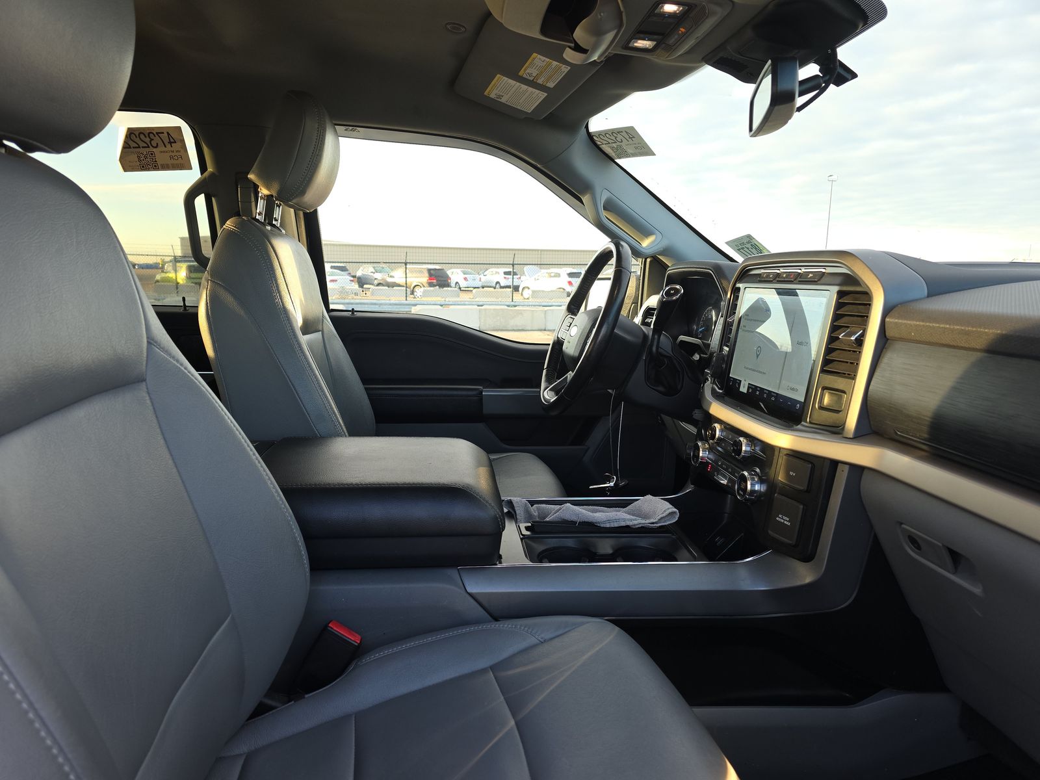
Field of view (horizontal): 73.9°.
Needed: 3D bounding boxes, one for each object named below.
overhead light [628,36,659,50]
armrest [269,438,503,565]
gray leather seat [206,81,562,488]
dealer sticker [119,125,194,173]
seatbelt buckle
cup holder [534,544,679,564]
[{"bbox_3d":[0.182,-0.516,1.030,0.038,0.014,0.048,0,10,-7],"label":"overhead light"},{"bbox_3d":[-0.208,0.149,1.024,0.360,0.120,0.285,0,10,-7],"label":"armrest"},{"bbox_3d":[-0.230,-0.053,1.413,0.770,1.050,0.560,0,10,-7],"label":"gray leather seat"},{"bbox_3d":[-0.852,-0.558,1.601,0.157,0.098,0.004,-4,30,-5],"label":"dealer sticker"},{"bbox_3d":[-0.241,0.338,0.856,0.045,0.095,0.027,31,5,-11],"label":"seatbelt buckle"},{"bbox_3d":[0.121,0.274,1.015,0.200,0.070,0.100,0,10,-7],"label":"cup holder"}]

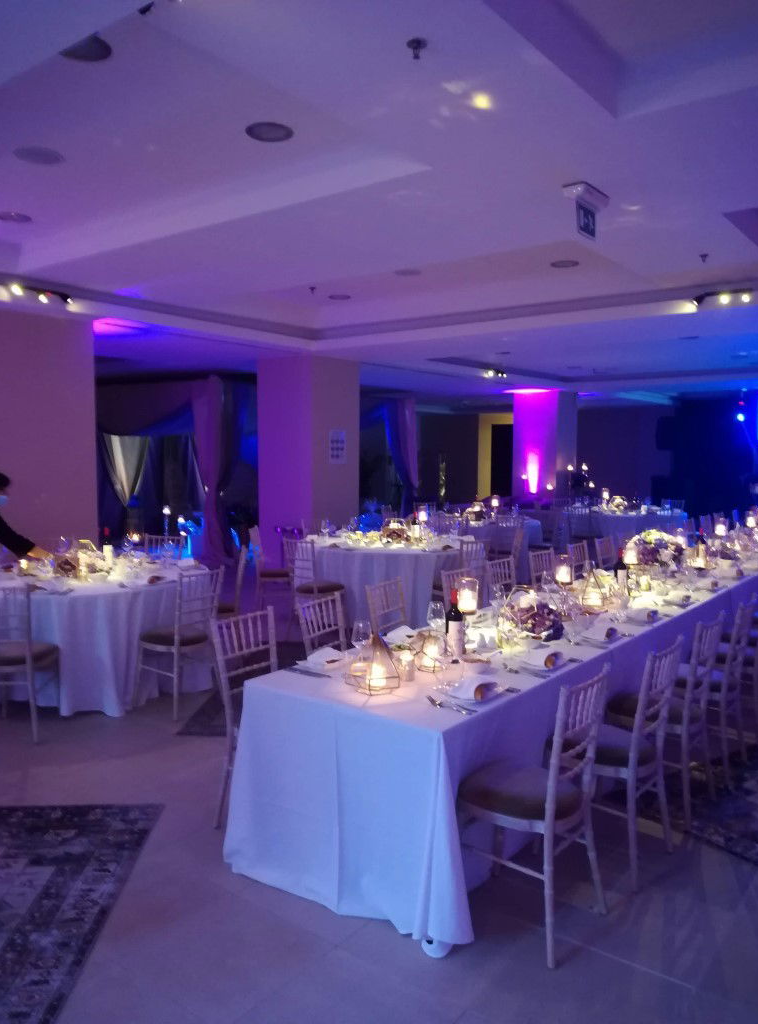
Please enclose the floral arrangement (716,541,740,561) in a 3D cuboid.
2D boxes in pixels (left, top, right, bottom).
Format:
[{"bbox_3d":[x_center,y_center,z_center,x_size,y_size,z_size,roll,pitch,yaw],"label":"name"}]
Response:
[{"bbox_3d":[3.054,0.338,6.750,0.230,0.185,0.230,4,6,38],"label":"floral arrangement"}]

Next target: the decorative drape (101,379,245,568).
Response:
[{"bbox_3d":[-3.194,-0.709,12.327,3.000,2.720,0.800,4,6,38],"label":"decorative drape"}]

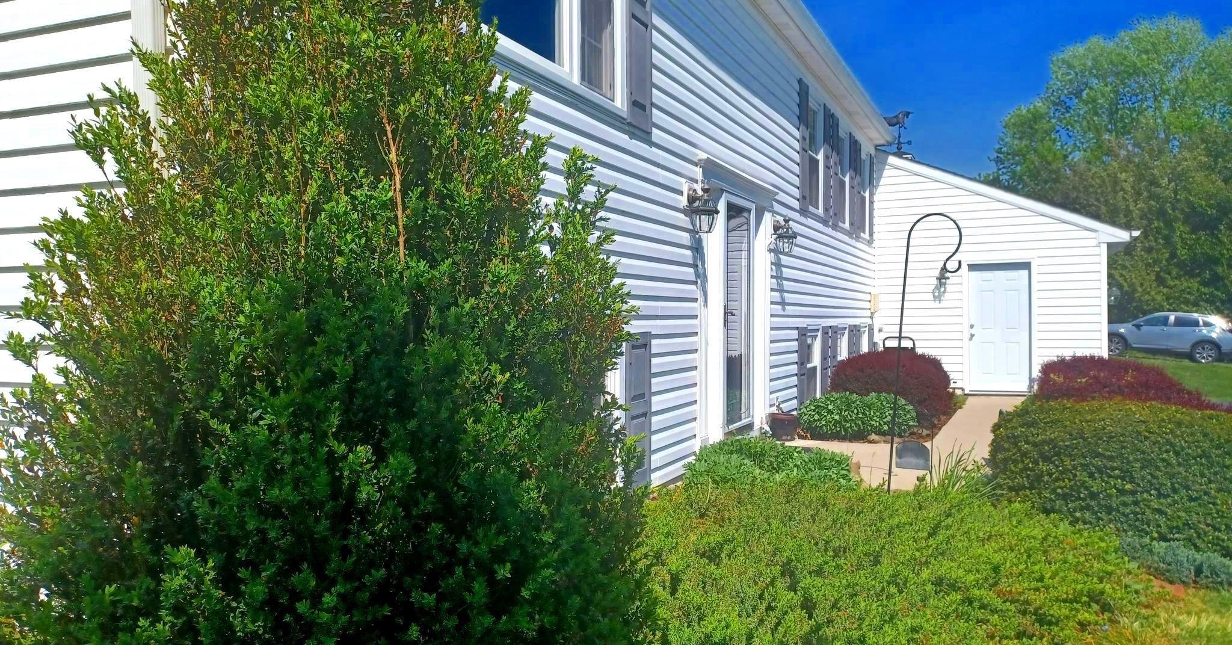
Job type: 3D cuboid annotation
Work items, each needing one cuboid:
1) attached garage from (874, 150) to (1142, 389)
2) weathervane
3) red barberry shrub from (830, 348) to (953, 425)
[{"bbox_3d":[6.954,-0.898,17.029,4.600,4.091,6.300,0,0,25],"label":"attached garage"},{"bbox_3d":[5.681,-3.871,17.984,0.680,0.856,0.460,0,0,20],"label":"weathervane"},{"bbox_3d":[3.387,0.763,11.007,1.414,0.819,1.464,0,0,25],"label":"red barberry shrub"}]

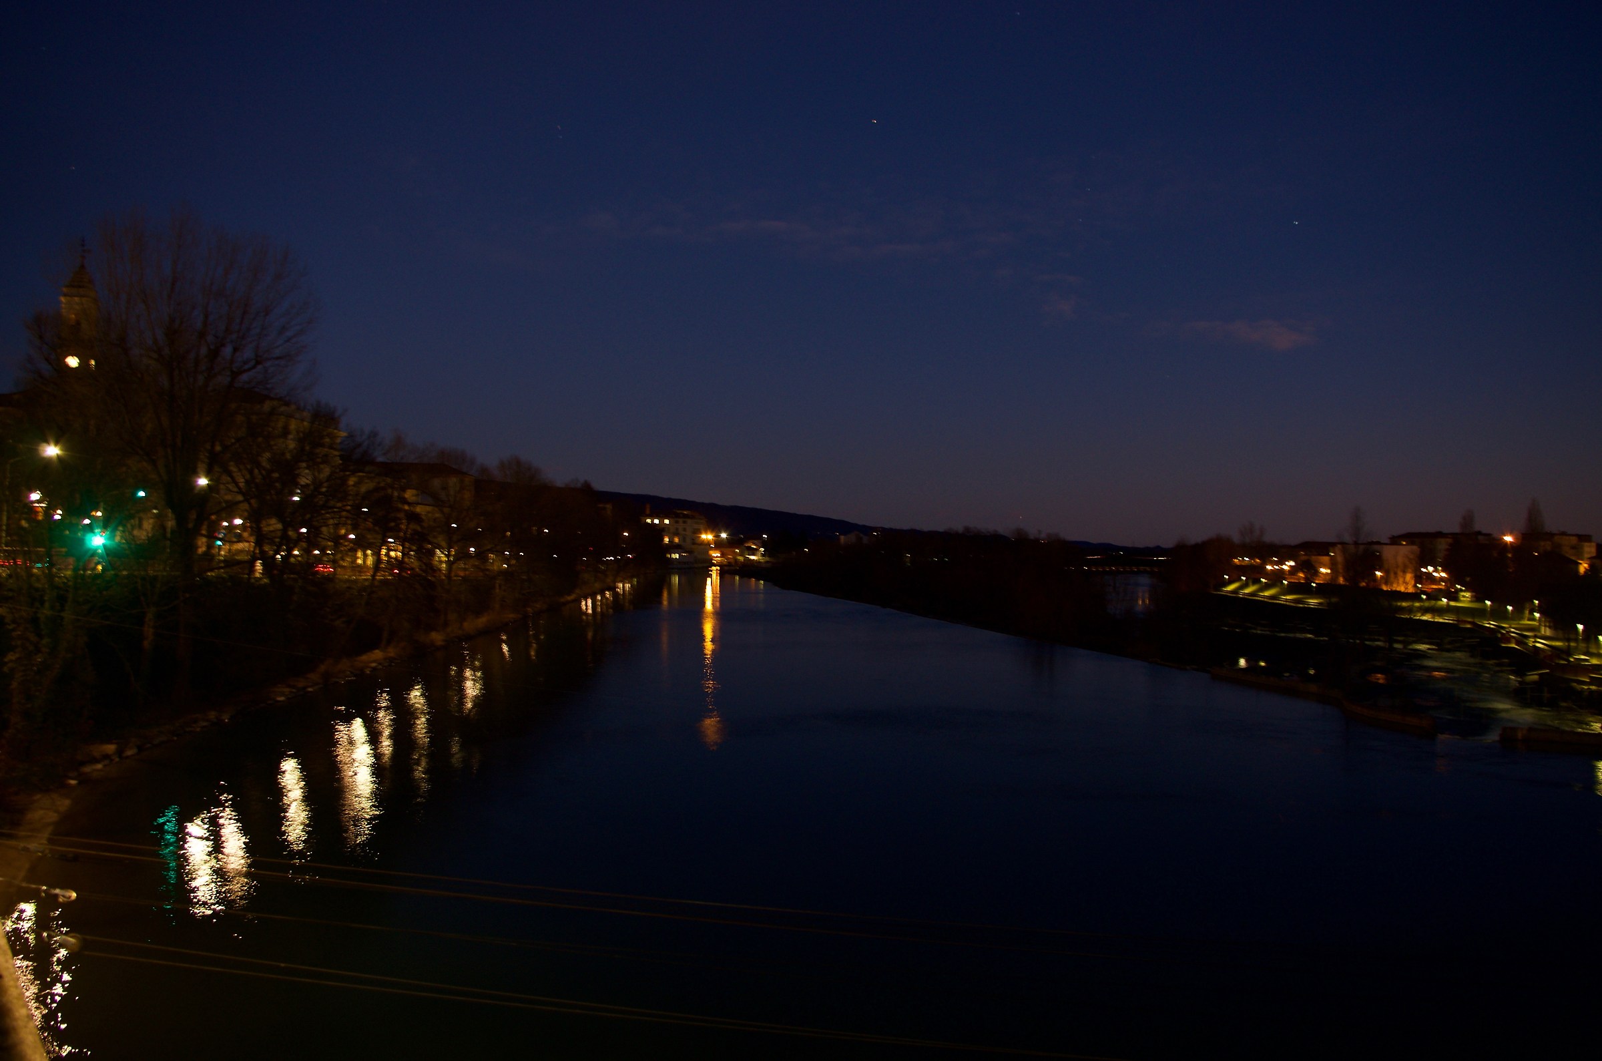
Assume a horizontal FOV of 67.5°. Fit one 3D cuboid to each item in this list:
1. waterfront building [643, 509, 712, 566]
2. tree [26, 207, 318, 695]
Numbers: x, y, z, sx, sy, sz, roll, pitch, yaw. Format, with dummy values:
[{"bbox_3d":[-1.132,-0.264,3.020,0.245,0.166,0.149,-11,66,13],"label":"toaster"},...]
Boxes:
[{"bbox_3d":[-45.000,2.700,438.000,21.300,20.500,14.000,0,-1,22],"label":"waterfront building"},{"bbox_3d":[-30.600,-3.900,58.000,13.600,23.600,13.000,0,-1,0],"label":"tree"}]

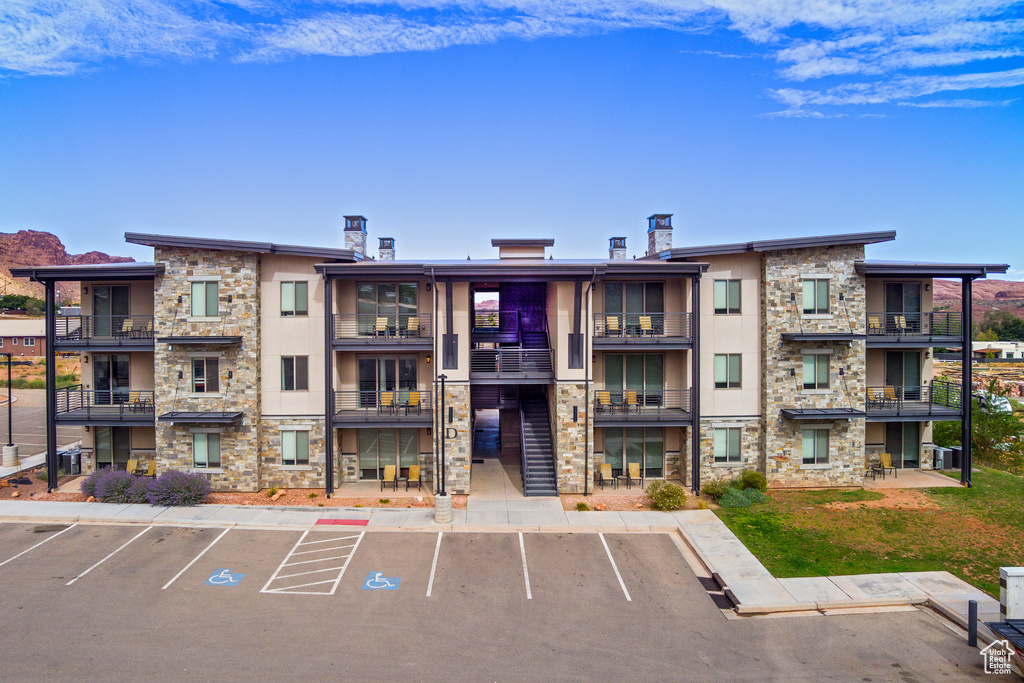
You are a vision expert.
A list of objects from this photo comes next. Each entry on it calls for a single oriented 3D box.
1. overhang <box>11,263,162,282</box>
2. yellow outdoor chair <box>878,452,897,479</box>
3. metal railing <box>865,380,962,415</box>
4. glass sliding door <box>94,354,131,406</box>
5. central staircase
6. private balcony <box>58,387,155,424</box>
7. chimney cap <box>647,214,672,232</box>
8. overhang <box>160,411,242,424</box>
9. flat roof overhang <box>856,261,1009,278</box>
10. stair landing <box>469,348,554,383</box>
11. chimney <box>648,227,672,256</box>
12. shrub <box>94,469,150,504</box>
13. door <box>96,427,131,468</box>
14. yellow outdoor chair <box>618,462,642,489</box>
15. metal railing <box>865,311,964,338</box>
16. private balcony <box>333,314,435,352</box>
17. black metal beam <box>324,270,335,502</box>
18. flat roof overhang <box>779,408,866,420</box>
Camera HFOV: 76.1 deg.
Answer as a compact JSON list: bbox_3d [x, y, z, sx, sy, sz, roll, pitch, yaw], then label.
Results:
[{"bbox_3d":[-17.291,-2.964,27.900,6.200,0.750,2.700,0,2,-1],"label":"overhang"},{"bbox_3d":[16.408,5.414,28.500,0.580,0.930,0.670,0,2,6],"label":"yellow outdoor chair"},{"bbox_3d":[17.750,2.560,29.900,4.200,1.220,2.400,0,2,-1],"label":"metal railing"},{"bbox_3d":[-18.986,1.805,31.100,1.740,2.420,0.120,0,2,-1],"label":"glass sliding door"},{"bbox_3d":[1.184,4.505,28.900,1.400,3.600,4.500,0,2,-1],"label":"central staircase"},{"bbox_3d":[-16.998,2.725,28.300,4.200,1.500,2.000,0,2,-1],"label":"private balcony"},{"bbox_3d":[7.237,-5.705,31.899,0.910,0.720,1.400,0,2,-1],"label":"chimney cap"},{"bbox_3d":[-12.596,3.091,26.642,2.977,0.277,0.970,0,2,-1],"label":"overhang"},{"bbox_3d":[17.970,-3.280,29.200,6.500,0.820,2.800,0,2,-1],"label":"flat roof overhang"},{"bbox_3d":[0.022,1.060,28.650,3.600,1.470,1.500,0,2,-1],"label":"stair landing"},{"bbox_3d":[6.885,-4.486,30.344,0.799,1.267,1.250,0,2,-1],"label":"chimney"},{"bbox_3d":[-15.120,5.660,25.400,1.950,1.120,1.750,0,2,-1],"label":"shrub"},{"bbox_3d":[-17.694,4.785,29.060,1.660,2.300,0.120,0,2,-1],"label":"door"},{"bbox_3d":[5.314,5.823,28.200,0.620,0.960,0.700,0,2,-1],"label":"yellow outdoor chair"},{"bbox_3d":[17.505,-0.736,29.449,4.220,1.100,2.000,0,2,-1],"label":"metal railing"},{"bbox_3d":[-5.322,-0.427,28.074,4.150,1.500,2.150,0,2,-1],"label":"private balcony"},{"bbox_3d":[-7.523,1.898,27.000,0.310,9.100,0.310,0,2,-1],"label":"black metal beam"},{"bbox_3d":[12.830,2.986,26.950,2.950,0.220,1.150,0,2,-1],"label":"flat roof overhang"}]

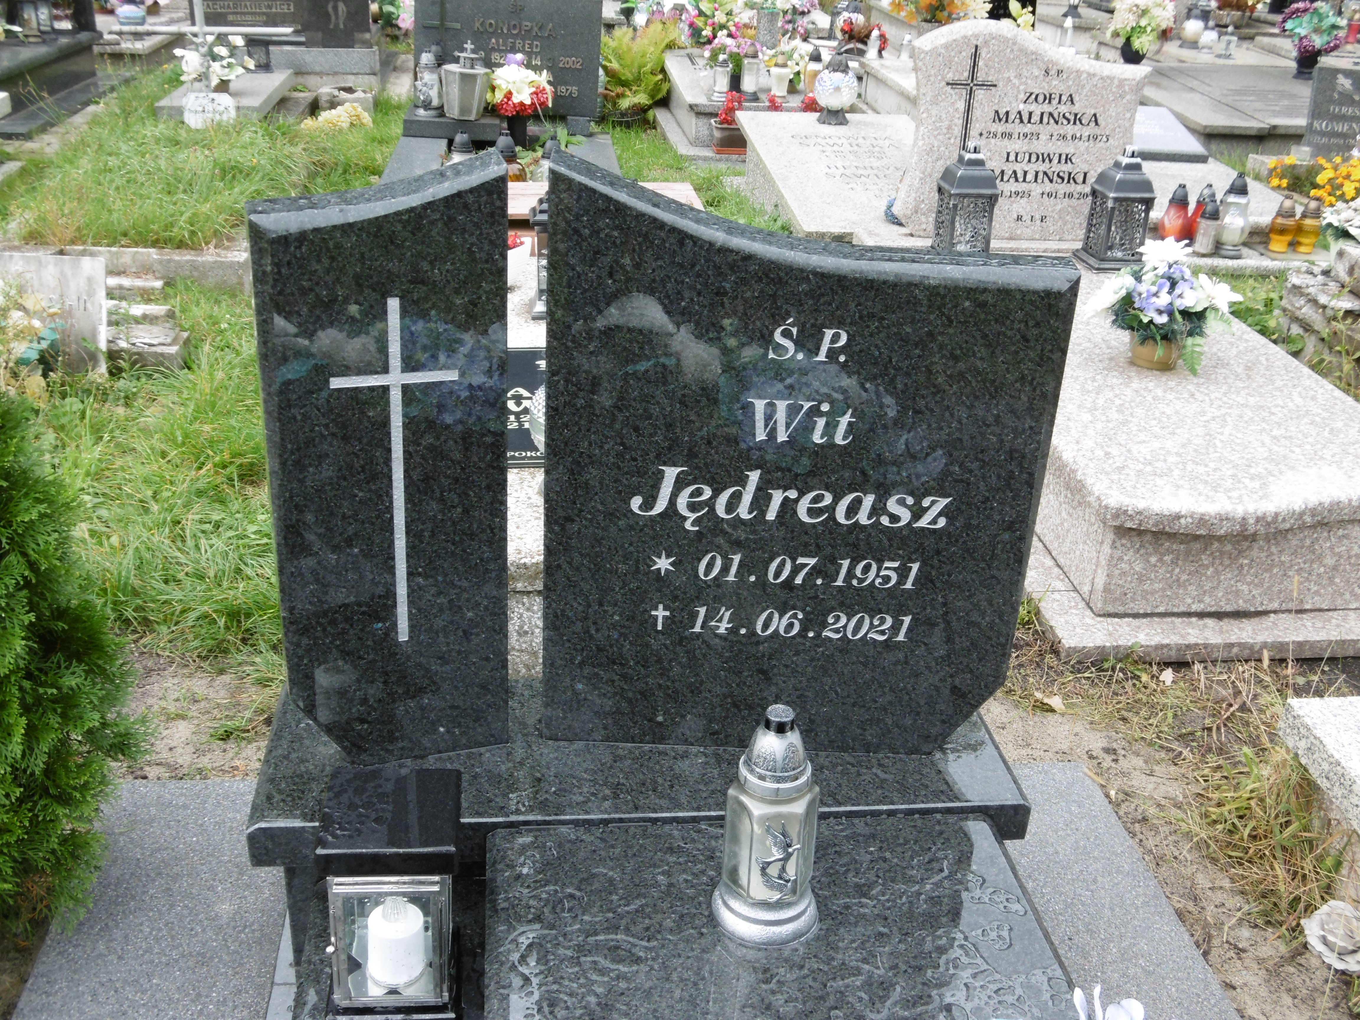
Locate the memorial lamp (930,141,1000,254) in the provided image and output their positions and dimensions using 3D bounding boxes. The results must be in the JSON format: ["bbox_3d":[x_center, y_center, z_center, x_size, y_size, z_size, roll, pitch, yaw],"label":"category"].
[{"bbox_3d":[0.824,-0.878,4.253,0.180,0.345,0.180,0,25,-7],"label":"memorial lamp"}]

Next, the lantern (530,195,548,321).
[{"bbox_3d":[-0.243,-0.587,3.192,0.142,0.330,0.142,0,27,-7],"label":"lantern"}]

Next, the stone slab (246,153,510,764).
[{"bbox_3d":[-0.348,-0.037,1.780,0.277,0.768,0.073,-6,28,-19],"label":"stone slab"}]

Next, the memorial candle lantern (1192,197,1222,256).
[{"bbox_3d":[1.882,-1.012,5.305,0.085,0.190,0.085,0,25,-7],"label":"memorial candle lantern"}]

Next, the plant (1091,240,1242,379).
[{"bbox_3d":[1.150,-0.481,3.510,0.330,0.290,0.280,0,25,-7],"label":"plant"}]

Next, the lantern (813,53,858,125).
[{"bbox_3d":[0.562,-1.489,5.262,0.156,0.231,0.156,0,27,-7],"label":"lantern"}]

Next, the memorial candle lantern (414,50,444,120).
[{"bbox_3d":[-0.984,-1.673,5.827,0.110,0.248,0.110,4,25,2],"label":"memorial candle lantern"}]

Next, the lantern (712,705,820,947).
[{"bbox_3d":[0.106,0.347,1.708,0.128,0.281,0.128,3,25,0],"label":"lantern"}]

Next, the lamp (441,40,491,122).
[{"bbox_3d":[-0.798,-1.596,5.500,0.185,0.265,0.180,0,27,-7],"label":"lamp"}]

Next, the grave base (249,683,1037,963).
[{"bbox_3d":[-0.061,0.418,2.091,1.000,0.230,0.335,0,25,-7],"label":"grave base"}]

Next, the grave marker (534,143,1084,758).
[{"bbox_3d":[0.146,-0.048,1.915,0.625,0.783,0.090,3,25,-1],"label":"grave marker"}]

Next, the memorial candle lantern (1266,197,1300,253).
[{"bbox_3d":[2.176,-1.037,5.381,0.092,0.198,0.092,0,25,-7],"label":"memorial candle lantern"}]

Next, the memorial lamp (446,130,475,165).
[{"bbox_3d":[-0.713,-1.110,4.816,0.105,0.222,0.105,0,27,-7],"label":"memorial lamp"}]

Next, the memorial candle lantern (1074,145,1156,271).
[{"bbox_3d":[1.277,-0.877,4.300,0.180,0.345,0.180,0,25,-7],"label":"memorial candle lantern"}]

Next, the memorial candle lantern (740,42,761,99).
[{"bbox_3d":[0.328,-1.992,6.755,0.090,0.238,0.090,0,25,-7],"label":"memorial candle lantern"}]

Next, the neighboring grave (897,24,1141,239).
[{"bbox_3d":[0.970,-1.079,4.276,0.695,0.597,0.090,0,27,-7],"label":"neighboring grave"}]

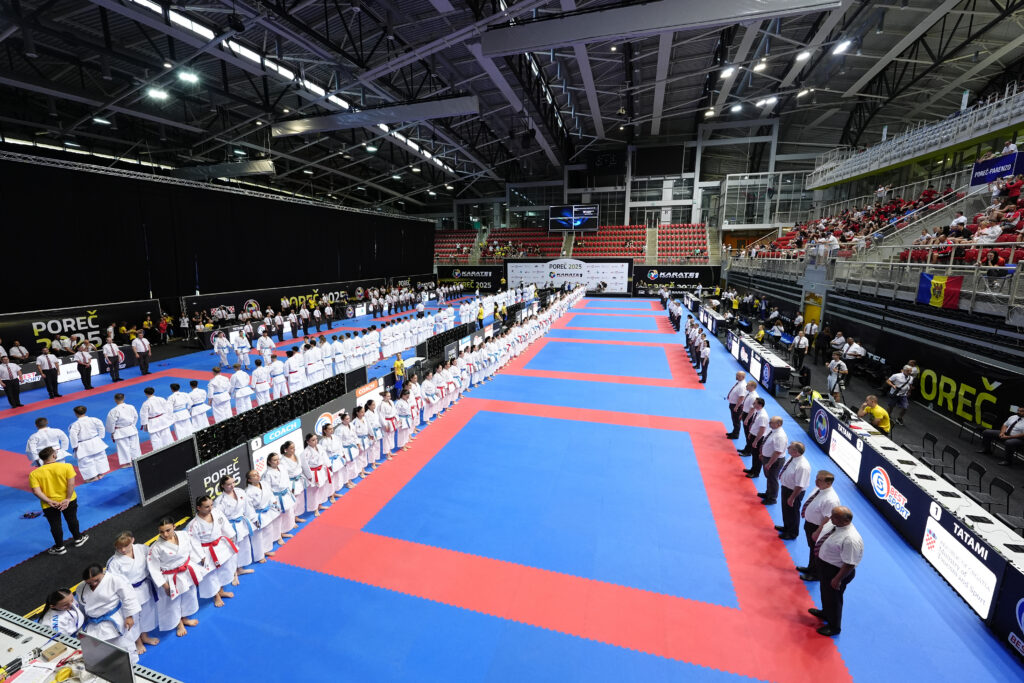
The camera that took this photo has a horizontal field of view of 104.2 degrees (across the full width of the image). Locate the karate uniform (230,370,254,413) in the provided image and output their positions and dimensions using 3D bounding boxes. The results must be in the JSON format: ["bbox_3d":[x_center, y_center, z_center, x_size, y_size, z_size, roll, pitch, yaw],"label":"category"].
[{"bbox_3d":[-8.373,1.566,12.376,0.382,1.388,0.563,3,12,17],"label":"karate uniform"}]

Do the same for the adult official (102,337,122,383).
[{"bbox_3d":[-16.300,0.752,16.269,0.384,1.794,0.560,3,12,17],"label":"adult official"}]

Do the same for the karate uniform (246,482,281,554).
[{"bbox_3d":[-4.165,2.868,6.520,0.357,1.204,0.490,3,12,17],"label":"karate uniform"}]

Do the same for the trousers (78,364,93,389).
[{"bbox_3d":[-16.547,1.338,15.478,0.275,0.898,0.388,3,12,17],"label":"trousers"}]

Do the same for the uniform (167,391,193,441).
[{"bbox_3d":[-8.888,1.972,10.720,0.382,1.268,0.563,3,12,17],"label":"uniform"}]

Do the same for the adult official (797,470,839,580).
[{"bbox_3d":[4.501,2.654,5.828,0.424,1.706,0.548,3,12,17],"label":"adult official"}]

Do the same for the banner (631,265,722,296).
[{"bbox_3d":[18.153,-6.511,44.394,8.888,3.585,0.081,3,12,17],"label":"banner"}]

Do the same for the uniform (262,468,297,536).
[{"bbox_3d":[-4.072,2.753,6.914,0.357,1.265,0.490,3,12,17],"label":"uniform"}]

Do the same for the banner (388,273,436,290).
[{"bbox_3d":[-12.175,-7.022,51.053,0.102,2.754,10.812,3,12,17],"label":"banner"}]

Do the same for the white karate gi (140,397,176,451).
[{"bbox_3d":[-8.811,2.081,9.916,0.364,1.414,0.602,3,12,17],"label":"white karate gi"}]

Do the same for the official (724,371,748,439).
[{"bbox_3d":[5.966,1.677,10.562,0.439,1.816,0.530,3,12,17],"label":"official"}]

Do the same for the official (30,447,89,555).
[{"bbox_3d":[-7.483,2.608,6.616,0.364,1.824,0.566,10,16,42],"label":"official"}]

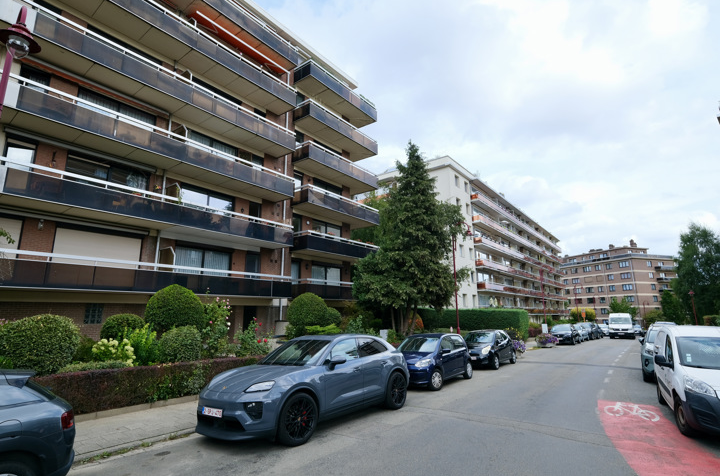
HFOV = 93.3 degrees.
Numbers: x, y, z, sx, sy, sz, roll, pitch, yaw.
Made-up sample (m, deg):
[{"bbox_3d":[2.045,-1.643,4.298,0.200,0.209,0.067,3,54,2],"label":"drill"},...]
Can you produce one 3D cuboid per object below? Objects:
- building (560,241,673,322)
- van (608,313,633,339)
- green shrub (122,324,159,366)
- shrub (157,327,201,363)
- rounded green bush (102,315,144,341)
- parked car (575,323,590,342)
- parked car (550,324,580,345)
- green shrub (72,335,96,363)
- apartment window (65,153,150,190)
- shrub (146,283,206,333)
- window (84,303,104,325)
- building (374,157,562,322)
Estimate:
[{"bbox_3d":[70.581,14.697,94.932,17.000,19.290,23.000,4,-13,-19],"label":"building"},{"bbox_3d":[27.871,9.370,36.251,2.050,2.560,6.100,-10,-16,38],"label":"van"},{"bbox_3d":[-6.239,3.147,9.644,0.880,1.320,0.880,-11,-16,39],"label":"green shrub"},{"bbox_3d":[-4.950,3.095,9.366,1.100,1.300,1.100,-10,-16,38],"label":"shrub"},{"bbox_3d":[-7.668,3.149,10.928,1.150,1.360,1.200,-11,-16,39],"label":"rounded green bush"},{"bbox_3d":[19.865,8.744,31.480,1.750,1.500,4.100,-11,-17,39],"label":"parked car"},{"bbox_3d":[17.476,8.226,29.209,1.830,1.560,4.350,-10,-16,38],"label":"parked car"},{"bbox_3d":[-7.166,3.083,8.779,0.900,1.100,0.900,-10,-16,38],"label":"green shrub"},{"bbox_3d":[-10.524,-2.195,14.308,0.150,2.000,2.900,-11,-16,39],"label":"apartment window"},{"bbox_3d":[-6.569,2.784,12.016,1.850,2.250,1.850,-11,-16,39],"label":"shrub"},{"bbox_3d":[-10.398,2.955,13.298,0.120,0.820,0.580,-11,-16,39],"label":"window"},{"bbox_3d":[23.659,6.040,61.241,14.000,19.800,55.000,-11,-16,39],"label":"building"}]

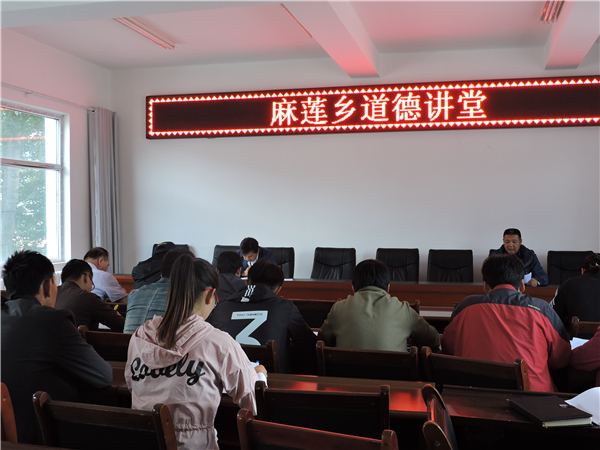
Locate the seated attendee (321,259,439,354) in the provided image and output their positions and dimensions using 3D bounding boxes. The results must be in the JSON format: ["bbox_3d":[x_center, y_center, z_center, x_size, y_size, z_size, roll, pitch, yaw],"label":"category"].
[{"bbox_3d":[0.404,0.776,3.434,0.580,1.200,0.800,0,1,11],"label":"seated attendee"}]

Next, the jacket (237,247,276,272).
[{"bbox_3d":[-0.479,0.551,7.641,0.490,0.600,0.400,0,1,8],"label":"jacket"}]

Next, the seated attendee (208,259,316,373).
[{"bbox_3d":[-0.185,0.775,3.505,0.560,1.200,0.780,0,1,12],"label":"seated attendee"}]

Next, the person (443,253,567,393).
[{"bbox_3d":[0.931,0.760,3.155,0.570,1.240,0.800,0,1,15],"label":"person"}]

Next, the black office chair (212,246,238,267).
[{"bbox_3d":[-0.867,0.800,8.103,0.570,1.060,0.620,0,1,14],"label":"black office chair"}]

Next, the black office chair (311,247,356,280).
[{"bbox_3d":[0.345,0.800,7.846,0.570,1.060,0.620,0,1,14],"label":"black office chair"}]

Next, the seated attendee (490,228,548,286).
[{"bbox_3d":[2.163,0.694,6.865,0.580,1.290,0.780,0,1,15],"label":"seated attendee"}]

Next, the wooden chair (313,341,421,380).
[{"bbox_3d":[0.334,0.934,3.090,0.440,0.890,0.500,0,1,17],"label":"wooden chair"}]

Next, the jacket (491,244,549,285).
[{"bbox_3d":[2.127,0.531,6.845,0.600,0.680,0.520,0,1,14],"label":"jacket"}]

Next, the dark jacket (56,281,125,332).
[{"bbox_3d":[-1.198,0.632,3.908,0.520,0.630,0.600,0,1,19],"label":"dark jacket"}]

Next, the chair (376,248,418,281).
[{"bbox_3d":[1.014,0.807,7.360,0.570,1.060,0.620,0,1,14],"label":"chair"}]

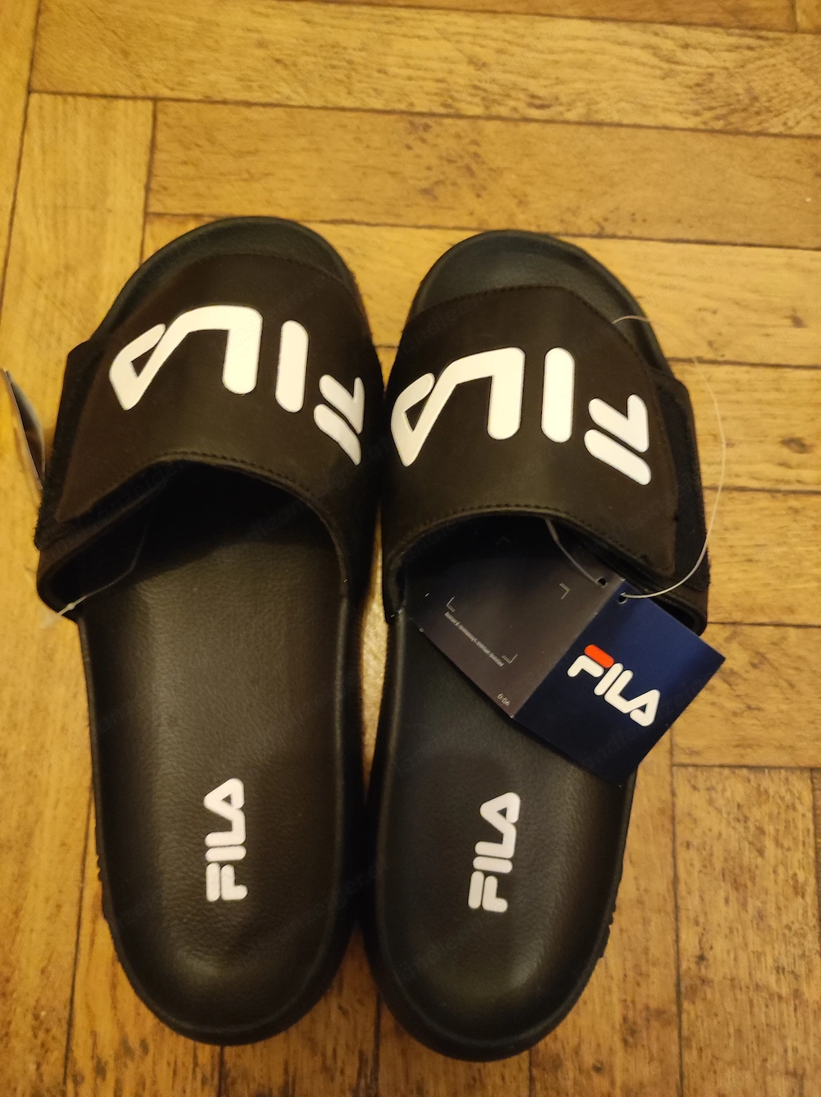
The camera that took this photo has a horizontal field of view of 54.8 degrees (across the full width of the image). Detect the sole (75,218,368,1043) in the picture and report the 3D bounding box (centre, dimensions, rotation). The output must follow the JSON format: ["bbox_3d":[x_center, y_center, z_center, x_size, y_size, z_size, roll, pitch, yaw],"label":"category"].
[{"bbox_3d":[-0.060,0.021,0.270,0.100,0.036,0.279,-1,80,-2],"label":"sole"}]

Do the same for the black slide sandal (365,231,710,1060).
[{"bbox_3d":[0.044,0.023,0.255,0.111,0.085,0.285,5,80,-2],"label":"black slide sandal"}]

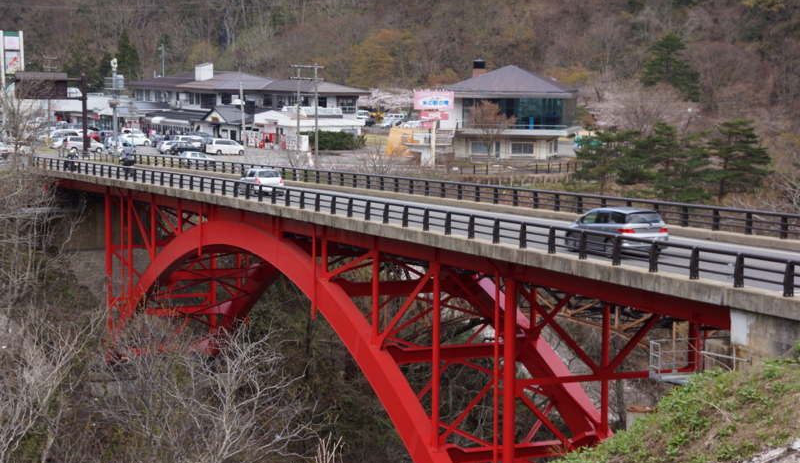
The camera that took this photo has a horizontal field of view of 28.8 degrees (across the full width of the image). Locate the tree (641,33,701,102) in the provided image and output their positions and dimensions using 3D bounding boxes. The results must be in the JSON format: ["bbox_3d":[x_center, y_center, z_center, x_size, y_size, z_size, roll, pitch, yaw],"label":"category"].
[{"bbox_3d":[40.355,-24.019,232.000,8.500,12.000,9.000,0,6,0],"label":"tree"}]

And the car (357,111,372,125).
[{"bbox_3d":[-6.873,-20.856,285.000,4.600,2.100,1.800,0,5,-10],"label":"car"}]

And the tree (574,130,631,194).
[{"bbox_3d":[16.407,-5.672,126.000,4.500,5.300,4.600,0,6,0],"label":"tree"}]

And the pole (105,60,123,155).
[{"bbox_3d":[-30.056,-13.077,164.000,1.900,10.400,1.400,1,5,0],"label":"pole"}]

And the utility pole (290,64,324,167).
[{"bbox_3d":[-8.417,-9.858,140.000,3.200,10.500,0.600,0,6,0],"label":"utility pole"}]

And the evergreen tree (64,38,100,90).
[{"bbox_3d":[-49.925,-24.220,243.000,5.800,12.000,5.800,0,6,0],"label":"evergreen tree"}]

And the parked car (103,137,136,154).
[{"bbox_3d":[-32.594,-9.971,182.000,1.670,1.500,3.700,5,7,40],"label":"parked car"}]

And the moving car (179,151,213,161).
[{"bbox_3d":[-20.343,-7.269,157.000,4.300,1.460,1.700,-3,6,-29],"label":"moving car"}]

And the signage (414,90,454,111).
[{"bbox_3d":[3.350,-12.720,151.000,3.850,1.800,0.300,0,6,2],"label":"signage"}]

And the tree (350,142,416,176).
[{"bbox_3d":[-1.530,-6.209,136.000,5.000,3.500,5.500,0,6,0],"label":"tree"}]

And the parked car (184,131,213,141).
[{"bbox_3d":[-25.786,-12.124,201.000,4.400,1.500,1.750,-3,6,-30],"label":"parked car"}]

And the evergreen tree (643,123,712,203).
[{"bbox_3d":[23.555,-5.772,132.000,6.200,7.000,6.000,1,5,0],"label":"evergreen tree"}]

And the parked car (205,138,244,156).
[{"bbox_3d":[-19.949,-9.665,178.500,4.750,1.830,1.800,-3,6,-33],"label":"parked car"}]

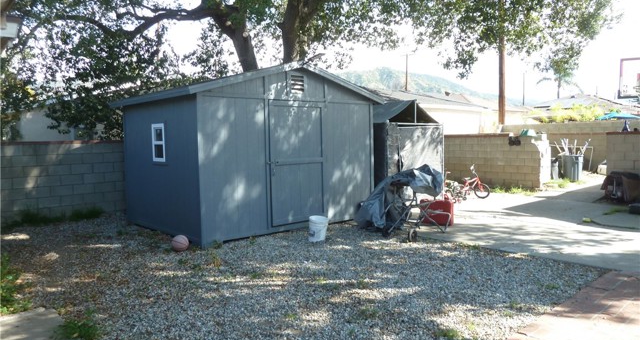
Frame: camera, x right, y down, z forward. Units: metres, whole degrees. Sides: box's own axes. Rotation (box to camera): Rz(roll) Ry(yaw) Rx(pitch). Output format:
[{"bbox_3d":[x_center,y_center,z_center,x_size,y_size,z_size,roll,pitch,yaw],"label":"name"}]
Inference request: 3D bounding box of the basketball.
[{"bbox_3d":[-1.979,1.048,6.570,0.240,0.240,0.240,-4,5,-41],"label":"basketball"}]

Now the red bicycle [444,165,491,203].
[{"bbox_3d":[3.707,0.299,11.500,1.030,0.840,0.480,-1,4,-5],"label":"red bicycle"}]

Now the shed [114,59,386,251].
[{"bbox_3d":[-1.362,-0.431,8.990,4.074,2.810,3.354,-4,5,-41],"label":"shed"}]

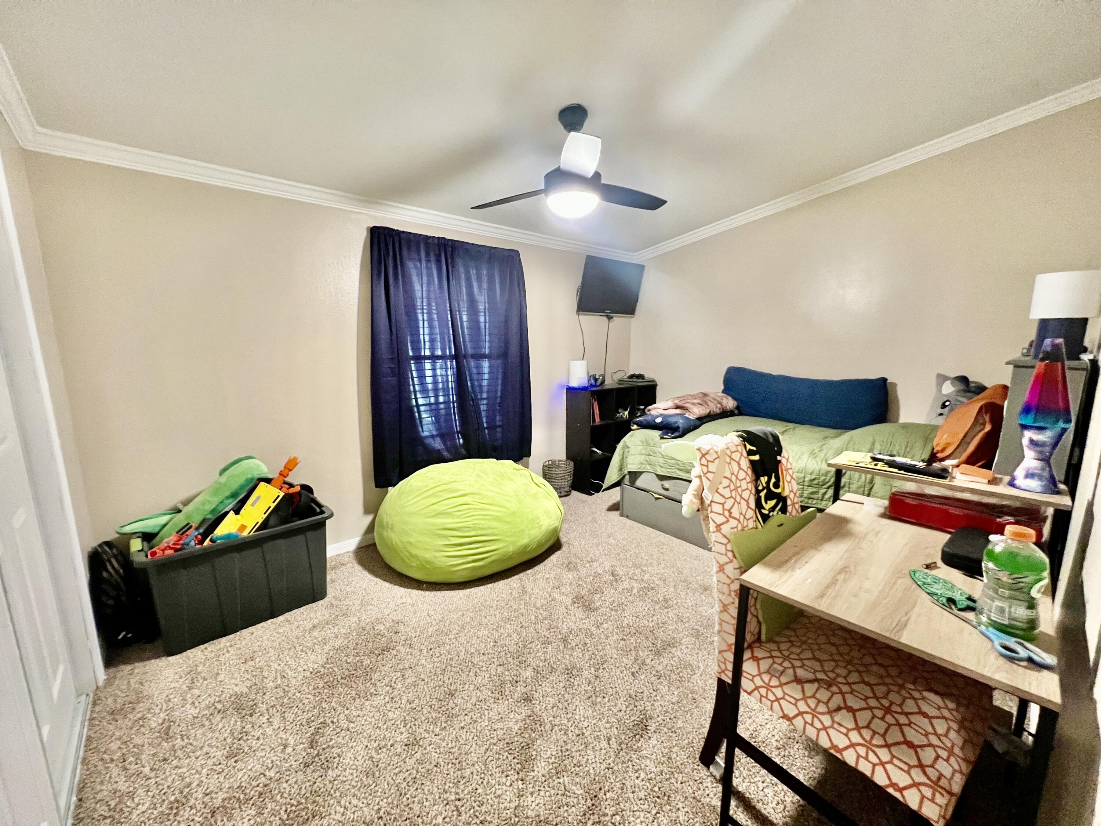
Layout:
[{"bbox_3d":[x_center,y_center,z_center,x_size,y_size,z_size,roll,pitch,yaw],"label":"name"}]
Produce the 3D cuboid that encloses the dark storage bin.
[{"bbox_3d":[-1.514,0.738,2.034,0.715,0.460,0.500,-9,12,-43],"label":"dark storage bin"}]

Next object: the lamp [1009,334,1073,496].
[{"bbox_3d":[1.430,0.005,1.194,0.103,0.435,0.103,-8,12,-41],"label":"lamp"}]

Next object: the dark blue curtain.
[{"bbox_3d":[-0.641,-0.366,2.883,1.220,1.590,0.120,-8,12,-41],"label":"dark blue curtain"}]

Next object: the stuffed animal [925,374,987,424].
[{"bbox_3d":[2.249,-0.026,2.281,0.250,0.350,0.280,1,9,8],"label":"stuffed animal"}]

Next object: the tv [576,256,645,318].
[{"bbox_3d":[0.529,-1.100,3.658,0.760,0.475,0.070,-9,27,-40],"label":"tv"}]

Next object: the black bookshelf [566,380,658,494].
[{"bbox_3d":[0.587,0.205,3.918,0.916,0.915,0.304,-8,12,-41],"label":"black bookshelf"}]

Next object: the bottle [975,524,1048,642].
[{"bbox_3d":[0.880,0.316,0.779,0.079,0.209,0.079,-8,12,-41],"label":"bottle"}]

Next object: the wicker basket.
[{"bbox_3d":[0.090,0.577,3.635,0.270,0.270,0.270,1,9,3],"label":"wicker basket"}]

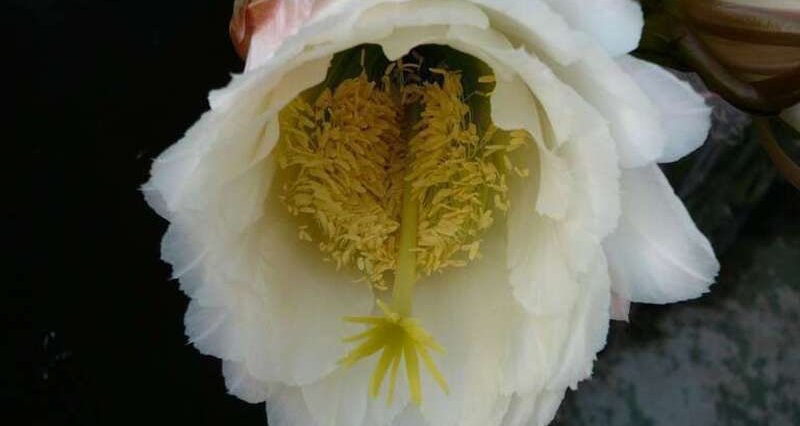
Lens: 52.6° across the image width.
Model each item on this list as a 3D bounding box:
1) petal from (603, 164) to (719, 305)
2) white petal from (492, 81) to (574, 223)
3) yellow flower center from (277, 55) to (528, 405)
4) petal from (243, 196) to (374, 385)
[{"bbox_3d":[0.110,0.009,0.340,0.044,0.053,0.021,-15,4,-5],"label":"petal"},{"bbox_3d":[0.053,-0.026,0.326,0.033,0.053,0.021,-9,-2,31],"label":"white petal"},{"bbox_3d":[0.001,0.005,0.262,0.076,0.103,0.058,0,12,0],"label":"yellow flower center"},{"bbox_3d":[-0.039,0.033,0.344,0.059,0.084,0.026,0,-16,-22],"label":"petal"}]

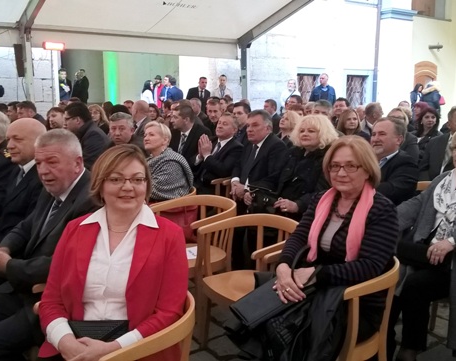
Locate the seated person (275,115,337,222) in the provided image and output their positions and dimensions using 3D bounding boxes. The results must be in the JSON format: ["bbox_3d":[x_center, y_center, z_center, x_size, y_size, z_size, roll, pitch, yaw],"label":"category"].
[{"bbox_3d":[0.490,0.196,3.705,0.800,1.280,0.580,-8,13,-36],"label":"seated person"}]

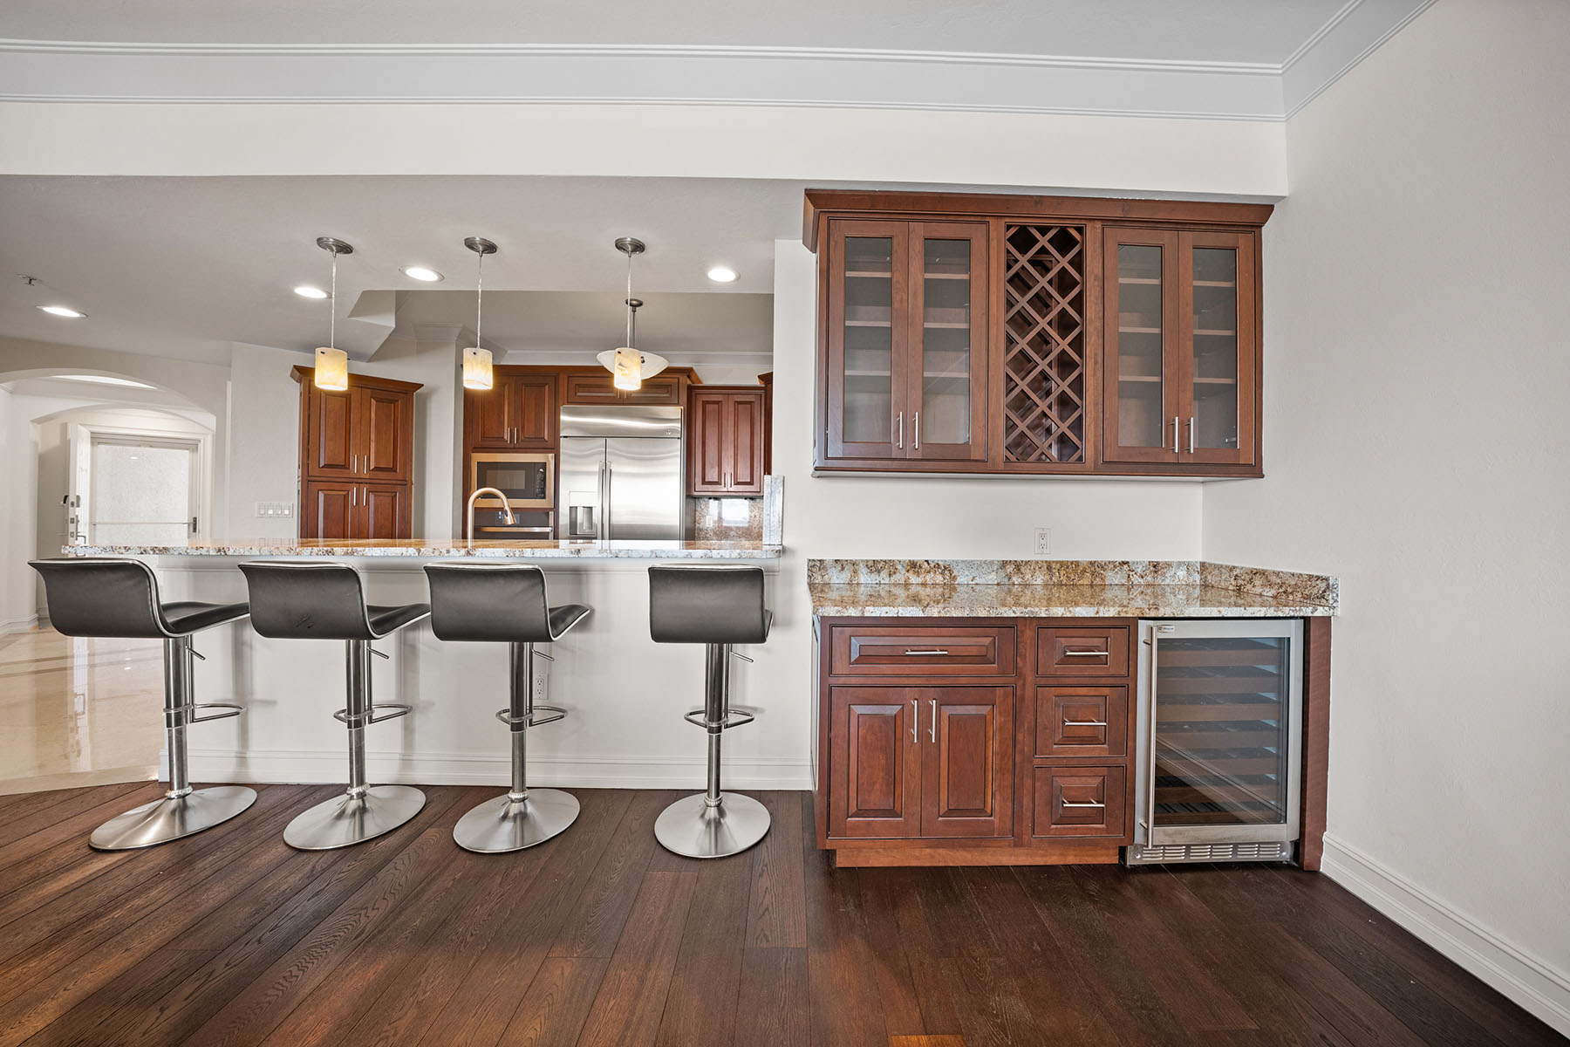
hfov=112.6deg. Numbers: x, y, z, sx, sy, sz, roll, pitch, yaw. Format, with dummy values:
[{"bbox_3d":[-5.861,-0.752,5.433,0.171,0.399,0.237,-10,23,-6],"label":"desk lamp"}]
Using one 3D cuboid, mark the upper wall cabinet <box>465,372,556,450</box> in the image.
[{"bbox_3d":[-2.333,-0.974,4.790,0.819,0.693,0.620,1,1,1],"label":"upper wall cabinet"}]

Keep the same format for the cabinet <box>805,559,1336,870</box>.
[{"bbox_3d":[1.029,0.725,2.155,1.840,1.055,0.580,1,1,1],"label":"cabinet"}]

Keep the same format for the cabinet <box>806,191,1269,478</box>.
[{"bbox_3d":[0.990,-0.735,2.240,1.810,1.080,0.390,1,1,1],"label":"cabinet"}]

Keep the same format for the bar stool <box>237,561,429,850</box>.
[{"bbox_3d":[-1.786,0.682,2.164,0.455,1.090,0.500,1,1,1],"label":"bar stool"}]

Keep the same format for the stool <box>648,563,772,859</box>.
[{"bbox_3d":[-0.292,0.696,2.141,0.455,1.090,0.500,1,1,1],"label":"stool"}]

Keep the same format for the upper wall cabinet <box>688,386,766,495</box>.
[{"bbox_3d":[-0.541,-0.766,5.000,0.713,1.014,0.340,1,1,1],"label":"upper wall cabinet"}]

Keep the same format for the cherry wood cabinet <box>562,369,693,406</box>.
[{"bbox_3d":[-1.350,-1.168,4.790,1.137,0.320,0.640,1,1,1],"label":"cherry wood cabinet"}]

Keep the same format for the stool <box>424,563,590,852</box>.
[{"bbox_3d":[-1.107,0.689,2.156,0.455,1.090,0.500,1,1,1],"label":"stool"}]

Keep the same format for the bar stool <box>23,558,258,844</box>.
[{"bbox_3d":[-2.525,0.676,2.163,0.455,1.090,0.500,1,1,1],"label":"bar stool"}]

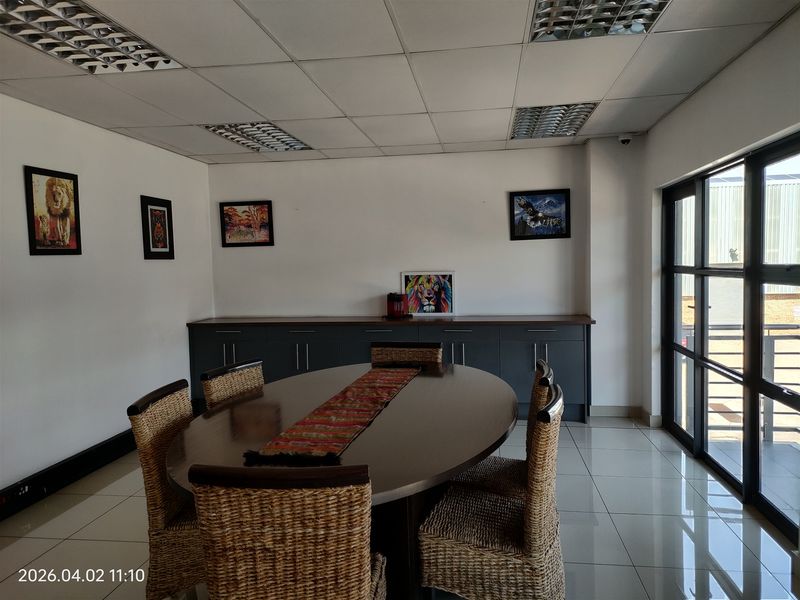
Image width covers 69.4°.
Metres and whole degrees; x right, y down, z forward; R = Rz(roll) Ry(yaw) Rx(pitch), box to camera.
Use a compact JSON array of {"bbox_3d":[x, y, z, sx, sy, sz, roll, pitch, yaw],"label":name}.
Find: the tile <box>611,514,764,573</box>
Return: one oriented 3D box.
[{"bbox_3d":[1.498,1.292,3.096,0.597,0.010,0.597,-1,4,9],"label":"tile"}]

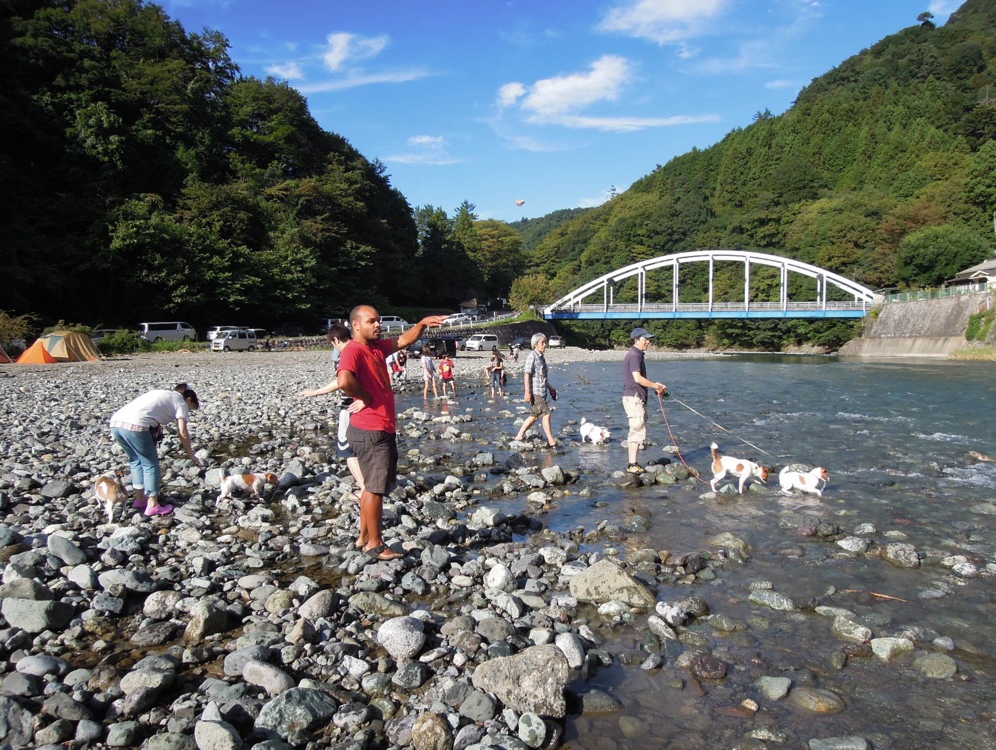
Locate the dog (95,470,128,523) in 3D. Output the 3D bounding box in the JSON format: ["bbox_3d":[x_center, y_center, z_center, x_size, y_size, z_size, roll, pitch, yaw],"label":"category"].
[{"bbox_3d":[-3.233,1.021,5.800,0.220,0.370,0.440,-1,3,-22],"label":"dog"}]

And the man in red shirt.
[{"bbox_3d":[-0.771,0.405,4.970,0.550,1.770,0.660,2,3,35],"label":"man in red shirt"}]

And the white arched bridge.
[{"bbox_3d":[28.753,-12.157,94.700,44.000,9.100,6.200,1,3,18],"label":"white arched bridge"}]

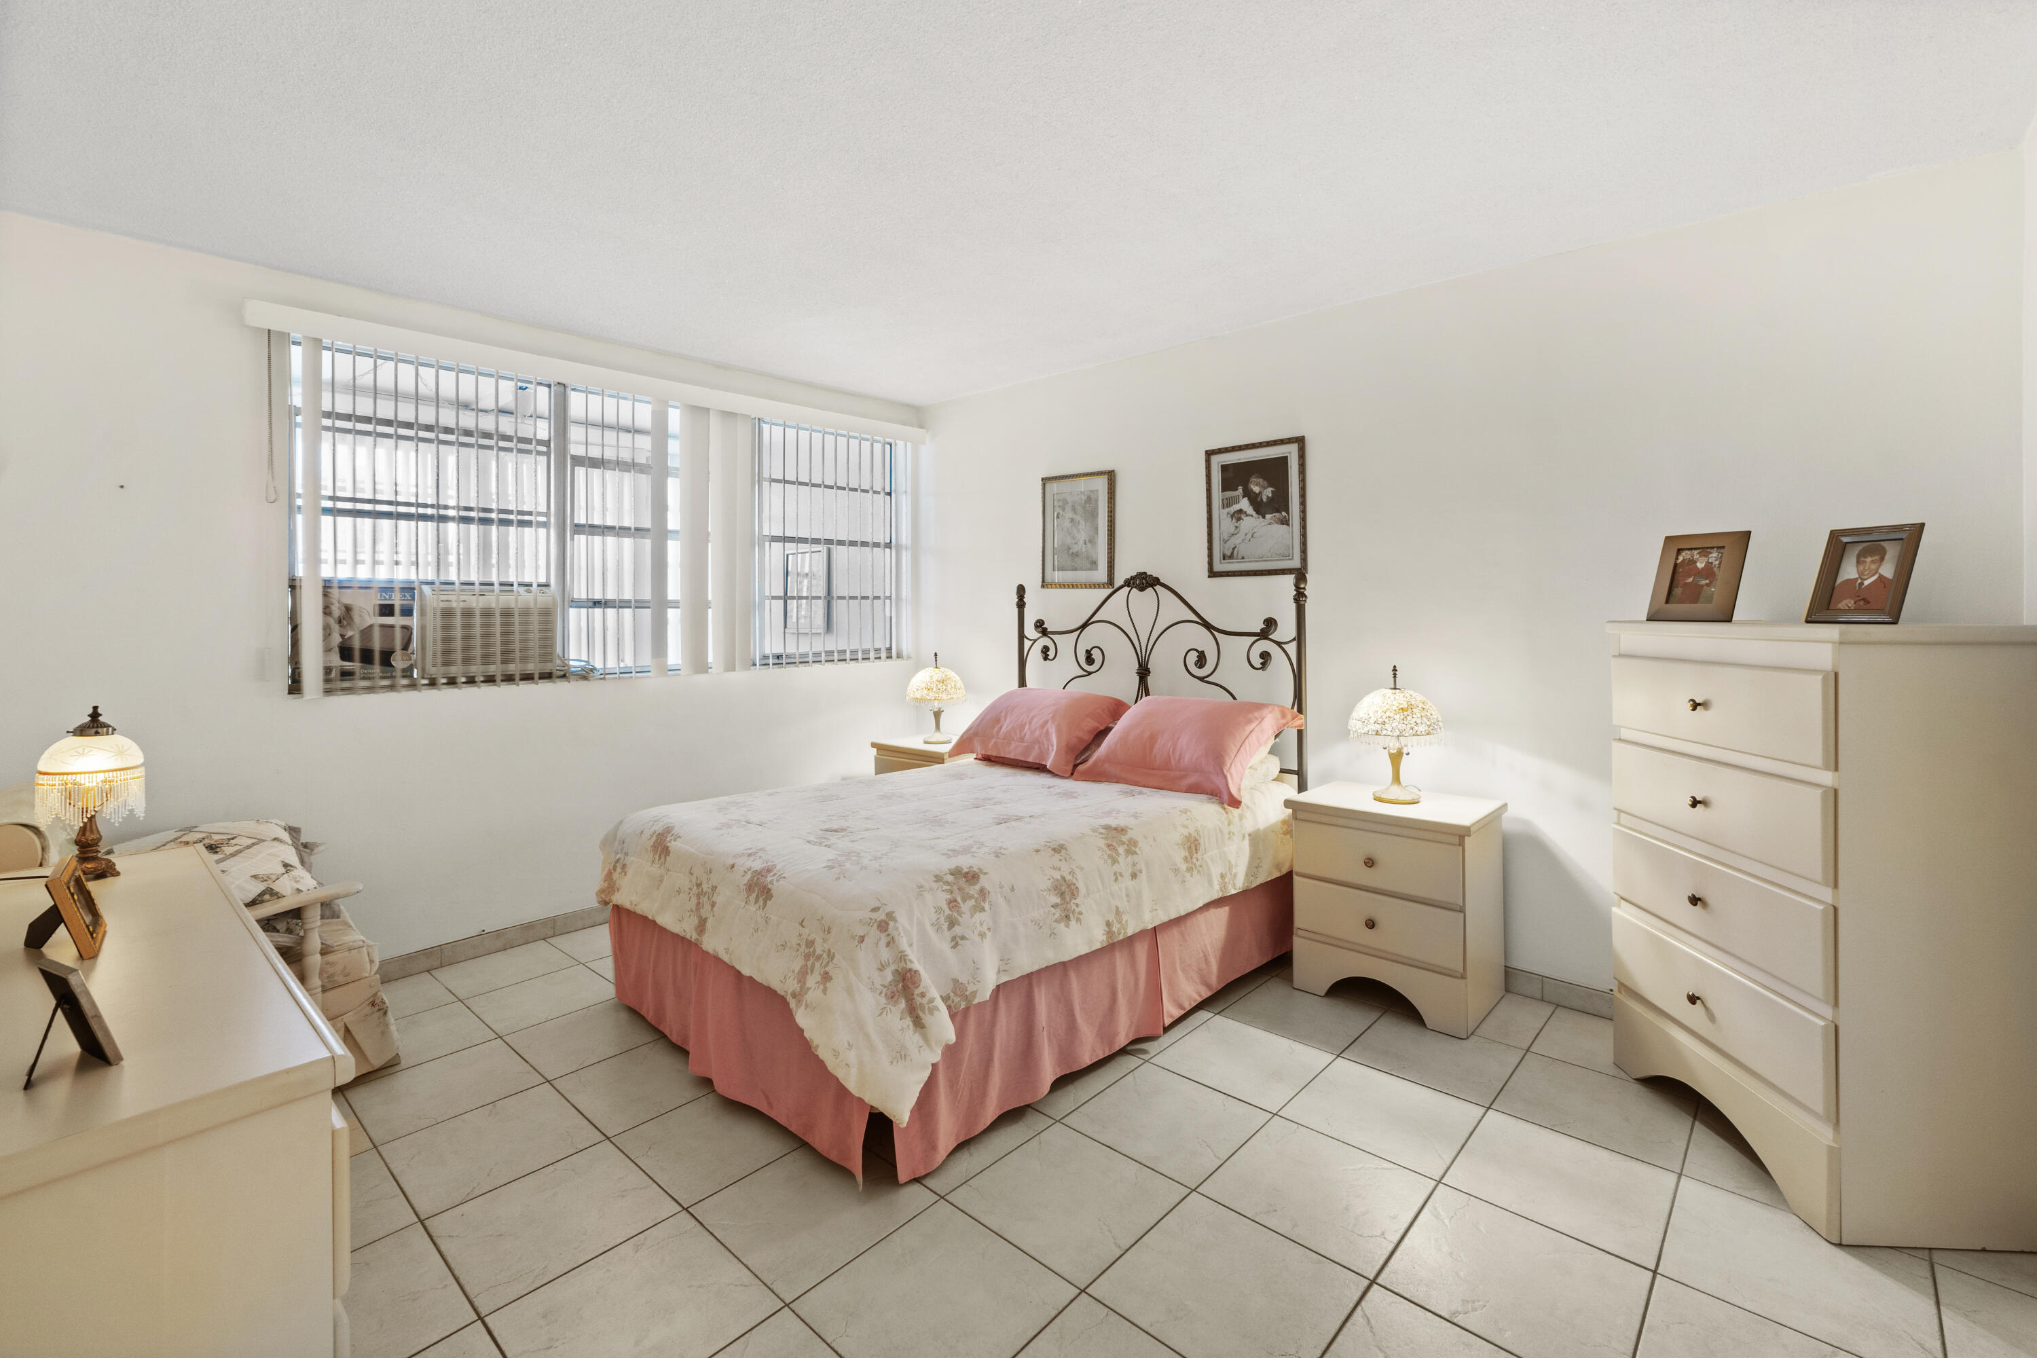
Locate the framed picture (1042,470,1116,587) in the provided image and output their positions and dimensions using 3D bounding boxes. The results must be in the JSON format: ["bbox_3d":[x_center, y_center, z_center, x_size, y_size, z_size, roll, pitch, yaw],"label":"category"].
[{"bbox_3d":[0.285,-0.718,4.124,0.448,0.542,0.025,2,5,42],"label":"framed picture"}]

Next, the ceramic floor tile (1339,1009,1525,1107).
[{"bbox_3d":[1.247,1.122,2.543,0.395,0.010,0.395,3,4,42],"label":"ceramic floor tile"}]

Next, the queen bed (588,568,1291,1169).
[{"bbox_3d":[-0.146,0.349,3.158,1.590,1.530,2.120,2,4,42],"label":"queen bed"}]

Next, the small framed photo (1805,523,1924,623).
[{"bbox_3d":[1.923,-0.232,1.927,0.020,0.237,0.163,22,-6,-22],"label":"small framed photo"}]

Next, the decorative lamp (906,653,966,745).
[{"bbox_3d":[-0.452,0.111,4.712,0.316,0.491,0.316,-1,3,0],"label":"decorative lamp"}]

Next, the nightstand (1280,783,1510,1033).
[{"bbox_3d":[1.324,0.761,2.961,0.580,0.650,0.450,3,4,42],"label":"nightstand"}]

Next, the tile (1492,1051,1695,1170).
[{"bbox_3d":[1.542,1.139,2.272,0.395,0.010,0.395,3,4,42],"label":"tile"}]

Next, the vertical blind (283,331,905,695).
[{"bbox_3d":[-1.535,-0.643,3.814,0.120,1.240,2.760,3,4,42],"label":"vertical blind"}]

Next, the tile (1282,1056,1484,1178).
[{"bbox_3d":[0.968,1.145,2.248,0.395,0.010,0.395,3,4,42],"label":"tile"}]

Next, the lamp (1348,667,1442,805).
[{"bbox_3d":[1.341,0.189,3.008,0.335,0.475,0.335,2,4,42],"label":"lamp"}]

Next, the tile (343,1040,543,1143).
[{"bbox_3d":[-1.648,1.175,2.442,0.405,0.010,0.405,2,4,42],"label":"tile"}]

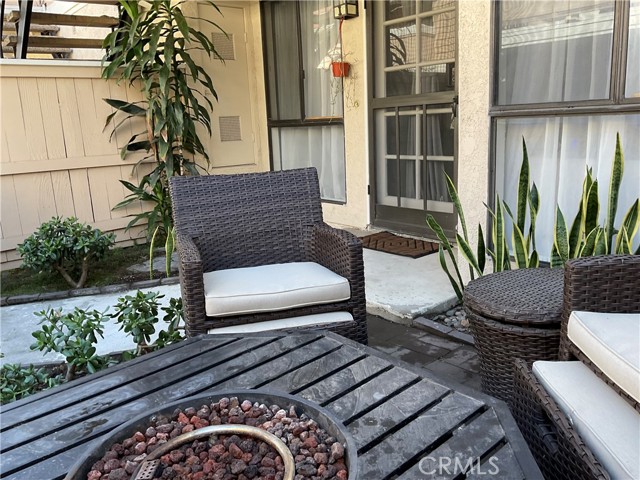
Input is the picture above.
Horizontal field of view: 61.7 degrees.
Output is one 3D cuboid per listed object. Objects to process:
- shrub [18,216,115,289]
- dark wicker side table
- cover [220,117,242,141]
[{"bbox_3d":[-1.629,0.081,3.459,0.588,0.448,0.508,-13,16,-40],"label":"shrub"},{"bbox_3d":[0.721,0.404,1.764,0.492,0.510,0.492,-2,12,0],"label":"dark wicker side table"},{"bbox_3d":[-0.930,-1.157,5.588,0.242,0.247,0.020,-13,16,-40],"label":"cover"}]

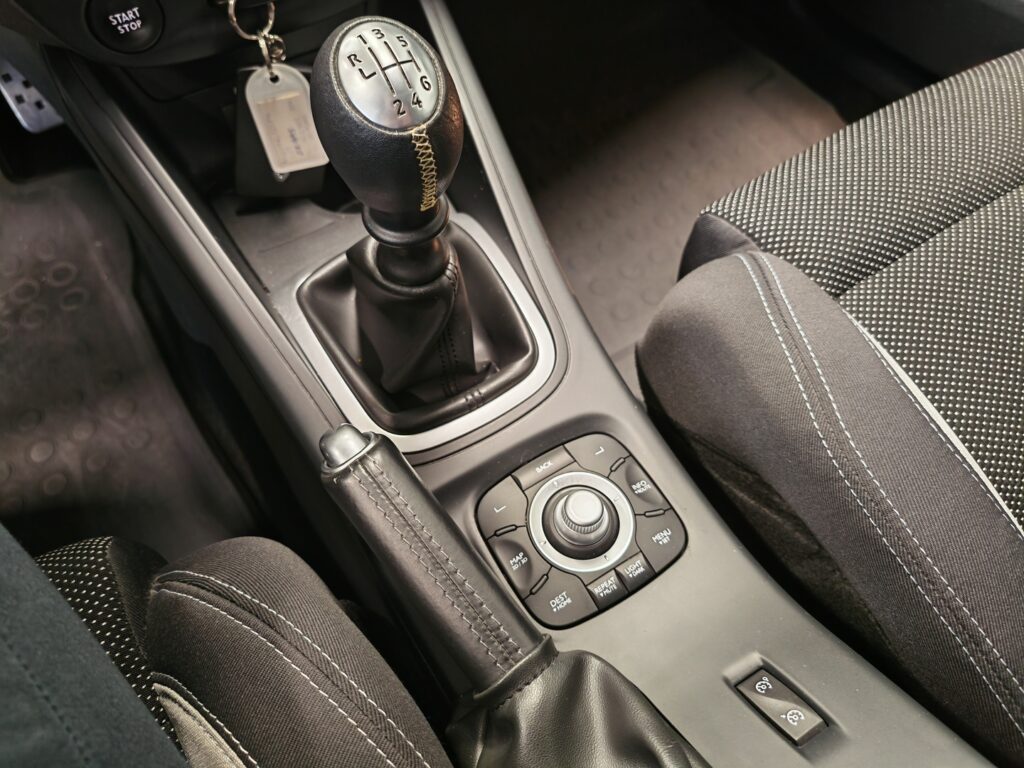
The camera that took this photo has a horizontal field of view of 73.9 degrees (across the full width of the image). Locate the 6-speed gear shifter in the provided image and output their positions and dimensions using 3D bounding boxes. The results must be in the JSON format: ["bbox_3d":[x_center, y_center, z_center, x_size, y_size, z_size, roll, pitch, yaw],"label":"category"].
[{"bbox_3d":[-0.051,-0.074,0.329,0.063,0.190,0.065,-26,63,-17],"label":"6-speed gear shifter"}]

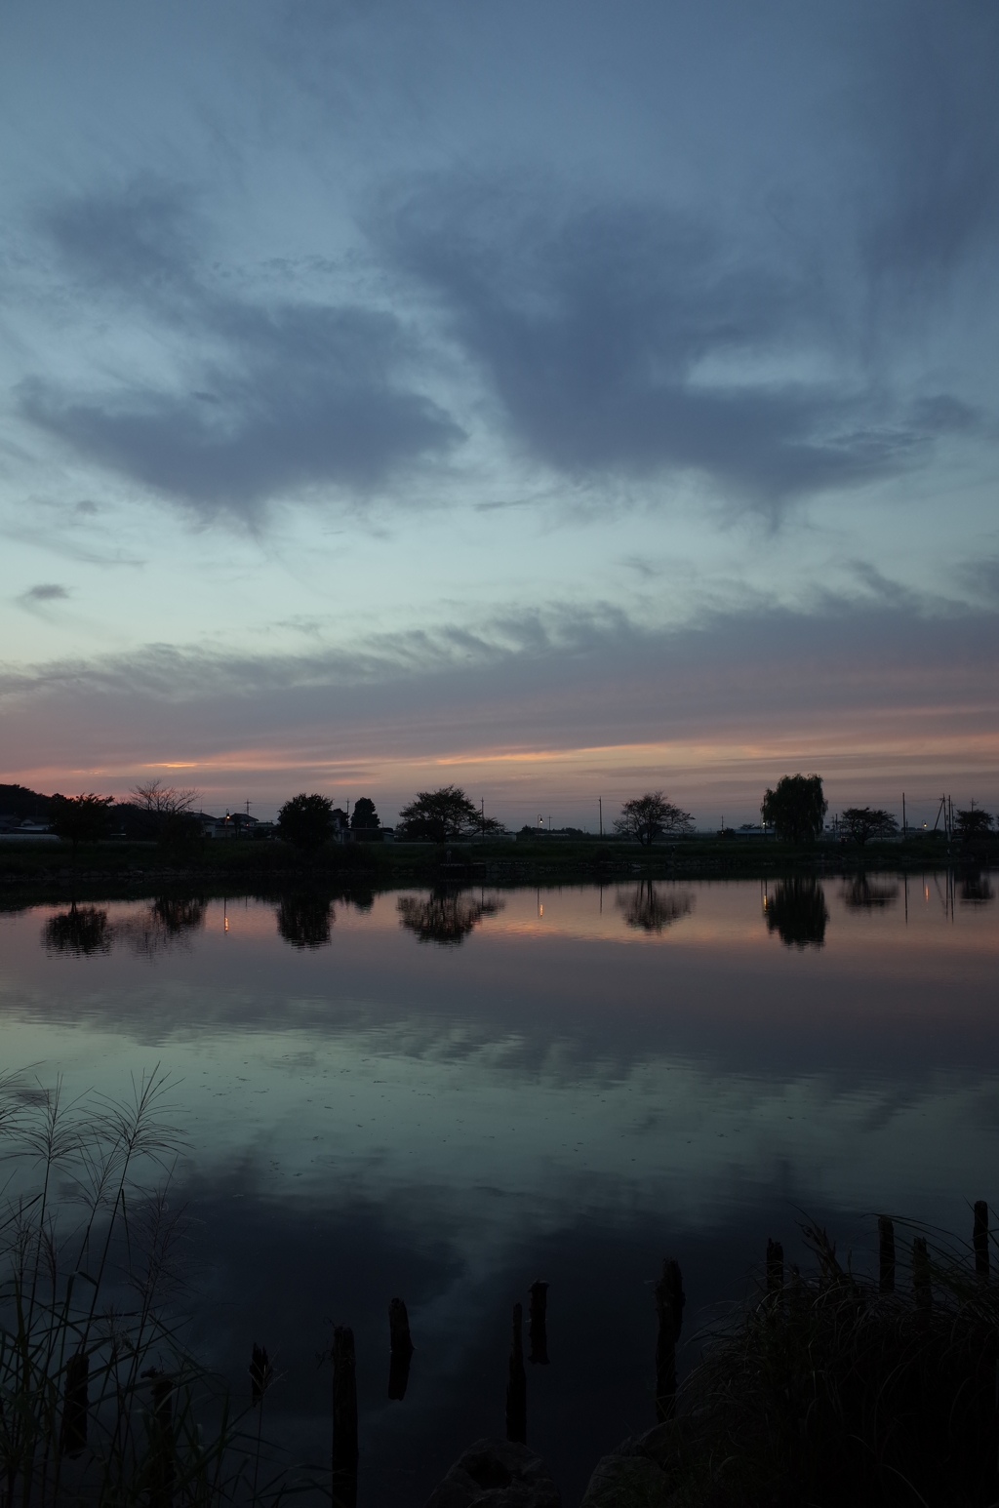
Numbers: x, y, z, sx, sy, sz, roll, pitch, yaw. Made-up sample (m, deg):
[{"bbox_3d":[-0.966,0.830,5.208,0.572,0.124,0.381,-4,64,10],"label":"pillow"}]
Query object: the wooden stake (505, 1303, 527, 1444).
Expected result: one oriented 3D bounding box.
[{"bbox_3d":[0.117,4.392,8.299,0.138,0.961,0.138,0,-4,0],"label":"wooden stake"}]

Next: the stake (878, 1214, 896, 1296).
[{"bbox_3d":[3.807,4.920,11.501,0.150,0.755,0.150,0,-4,0],"label":"stake"}]

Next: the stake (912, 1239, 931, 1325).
[{"bbox_3d":[3.507,4.374,9.723,0.142,0.713,0.142,0,-4,0],"label":"stake"}]

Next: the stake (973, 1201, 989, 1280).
[{"bbox_3d":[4.927,4.989,11.973,0.145,0.787,0.145,0,-4,0],"label":"stake"}]

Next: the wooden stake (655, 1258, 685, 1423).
[{"bbox_3d":[1.288,4.437,8.857,0.214,1.200,0.192,0,-4,0],"label":"wooden stake"}]

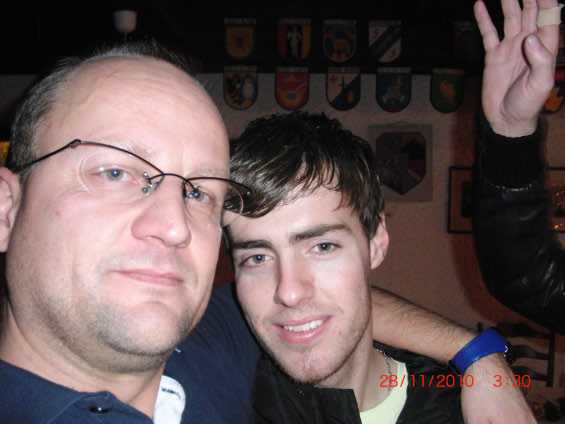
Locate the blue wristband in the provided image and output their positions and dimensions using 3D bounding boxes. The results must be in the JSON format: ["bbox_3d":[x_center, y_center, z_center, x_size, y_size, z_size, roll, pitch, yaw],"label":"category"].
[{"bbox_3d":[0.230,0.166,0.710,0.066,0.028,0.055,-37,-25,0],"label":"blue wristband"}]

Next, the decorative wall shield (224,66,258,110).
[{"bbox_3d":[-0.226,-0.676,3.300,0.188,0.242,0.020,0,2,0],"label":"decorative wall shield"}]

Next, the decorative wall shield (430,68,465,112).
[{"bbox_3d":[0.897,-0.658,3.270,0.188,0.242,0.020,0,2,0],"label":"decorative wall shield"}]

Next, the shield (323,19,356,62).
[{"bbox_3d":[0.320,-0.940,3.330,0.188,0.242,0.020,0,2,0],"label":"shield"}]

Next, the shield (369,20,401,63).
[{"bbox_3d":[0.570,-0.938,3.330,0.188,0.242,0.020,0,2,0],"label":"shield"}]

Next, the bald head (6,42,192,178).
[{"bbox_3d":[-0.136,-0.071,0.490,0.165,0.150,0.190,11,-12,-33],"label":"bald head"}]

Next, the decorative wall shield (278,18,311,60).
[{"bbox_3d":[0.069,-0.948,3.330,0.188,0.242,0.020,0,2,0],"label":"decorative wall shield"}]

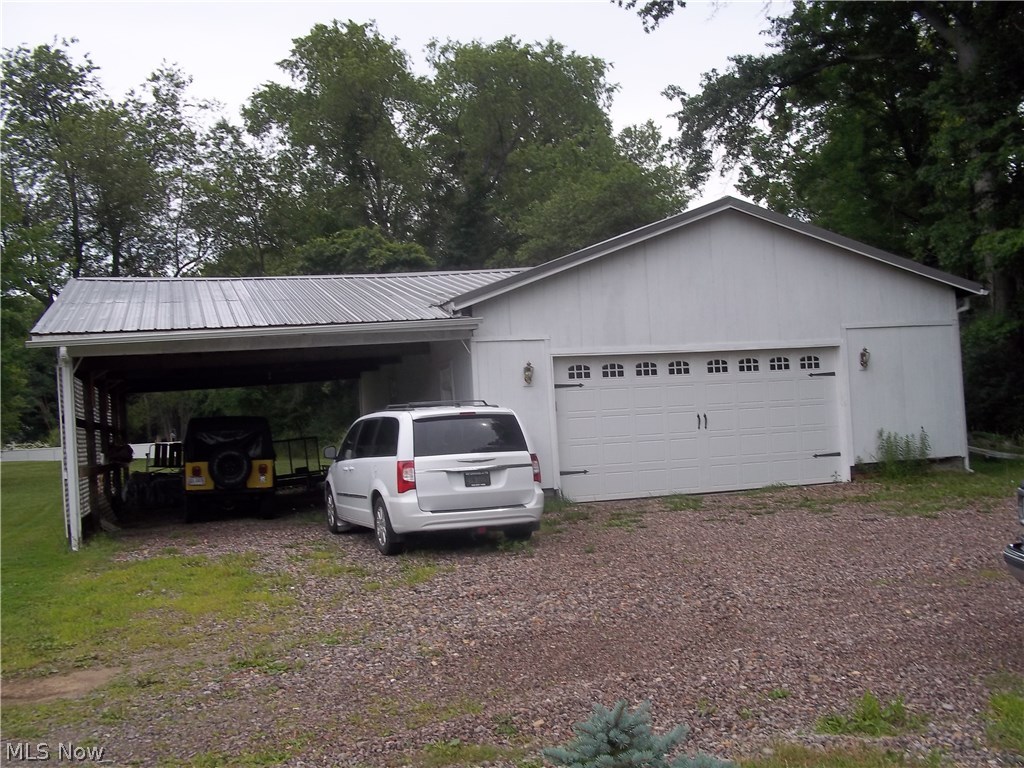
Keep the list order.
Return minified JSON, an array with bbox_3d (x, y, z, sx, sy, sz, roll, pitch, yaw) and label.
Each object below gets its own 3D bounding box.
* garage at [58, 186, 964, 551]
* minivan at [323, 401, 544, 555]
[{"bbox_3d":[-0.668,-0.254,22.658,16.079,4.996,12.101,-3,-2,-17],"label":"garage"},{"bbox_3d":[-1.330,1.240,14.913,2.060,1.760,5.150,-3,-1,-21],"label":"minivan"}]

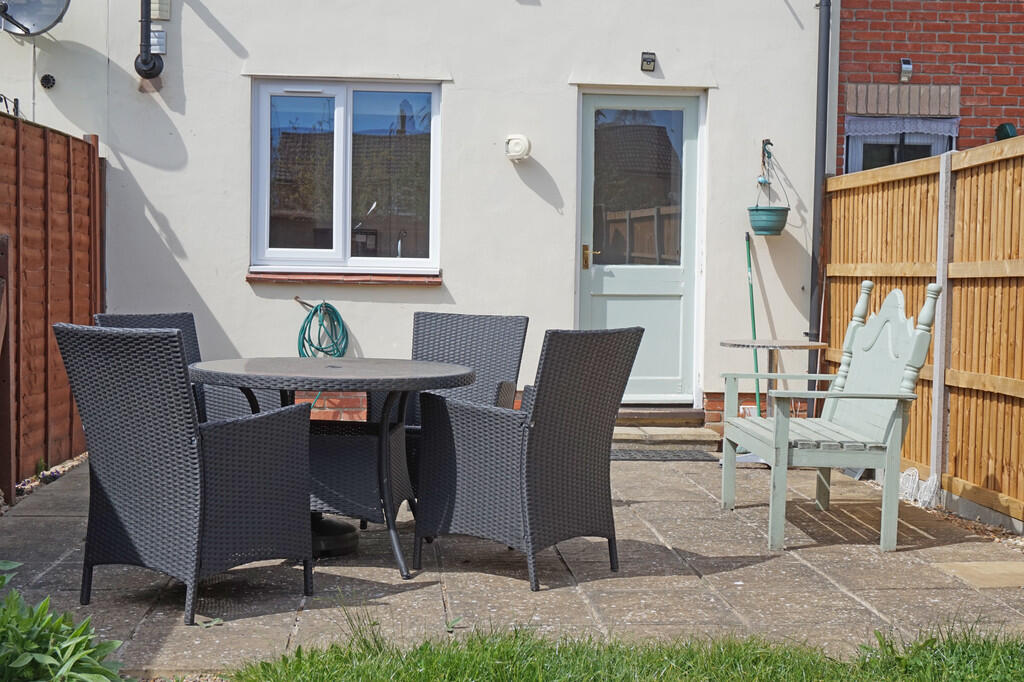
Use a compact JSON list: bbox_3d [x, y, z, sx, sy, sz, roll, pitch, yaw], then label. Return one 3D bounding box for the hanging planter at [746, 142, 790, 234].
[{"bbox_3d":[1.581,-0.942,8.024,0.266,0.591,0.266,1,3,-4],"label":"hanging planter"}]

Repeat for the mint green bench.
[{"bbox_3d":[1.358,0.276,5.726,0.720,1.085,1.000,1,3,-3],"label":"mint green bench"}]

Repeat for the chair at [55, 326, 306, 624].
[{"bbox_3d":[-1.079,0.402,4.315,0.585,0.905,0.635,3,3,30],"label":"chair"}]

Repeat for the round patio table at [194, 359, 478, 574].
[{"bbox_3d":[-0.702,0.475,5.140,1.102,0.738,1.102,1,3,-4],"label":"round patio table"}]

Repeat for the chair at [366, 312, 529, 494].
[{"bbox_3d":[-0.274,0.349,5.878,0.620,0.930,0.640,2,3,14],"label":"chair"}]

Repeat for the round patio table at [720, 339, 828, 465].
[{"bbox_3d":[1.456,0.372,7.312,0.610,0.735,0.610,1,3,0],"label":"round patio table"}]

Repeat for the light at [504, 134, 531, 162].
[{"bbox_3d":[0.036,-1.224,8.302,0.165,0.172,0.120,1,3,-5],"label":"light"}]

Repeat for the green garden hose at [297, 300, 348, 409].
[{"bbox_3d":[-1.200,0.087,8.253,0.325,0.680,0.130,1,3,-5],"label":"green garden hose"}]

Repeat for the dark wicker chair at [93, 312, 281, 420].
[{"bbox_3d":[-1.340,0.337,5.521,0.635,0.905,0.585,3,3,31],"label":"dark wicker chair"}]

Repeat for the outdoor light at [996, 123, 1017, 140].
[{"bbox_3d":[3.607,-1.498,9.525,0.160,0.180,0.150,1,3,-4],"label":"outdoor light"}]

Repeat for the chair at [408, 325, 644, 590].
[{"bbox_3d":[0.080,0.405,4.938,0.640,0.930,0.620,4,4,43],"label":"chair"}]

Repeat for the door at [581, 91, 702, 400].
[{"bbox_3d":[0.804,-0.579,8.339,0.750,1.960,0.055,1,3,-4],"label":"door"}]

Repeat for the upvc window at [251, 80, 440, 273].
[{"bbox_3d":[-1.052,-1.040,8.307,1.200,1.210,0.100,1,3,-5],"label":"upvc window"}]

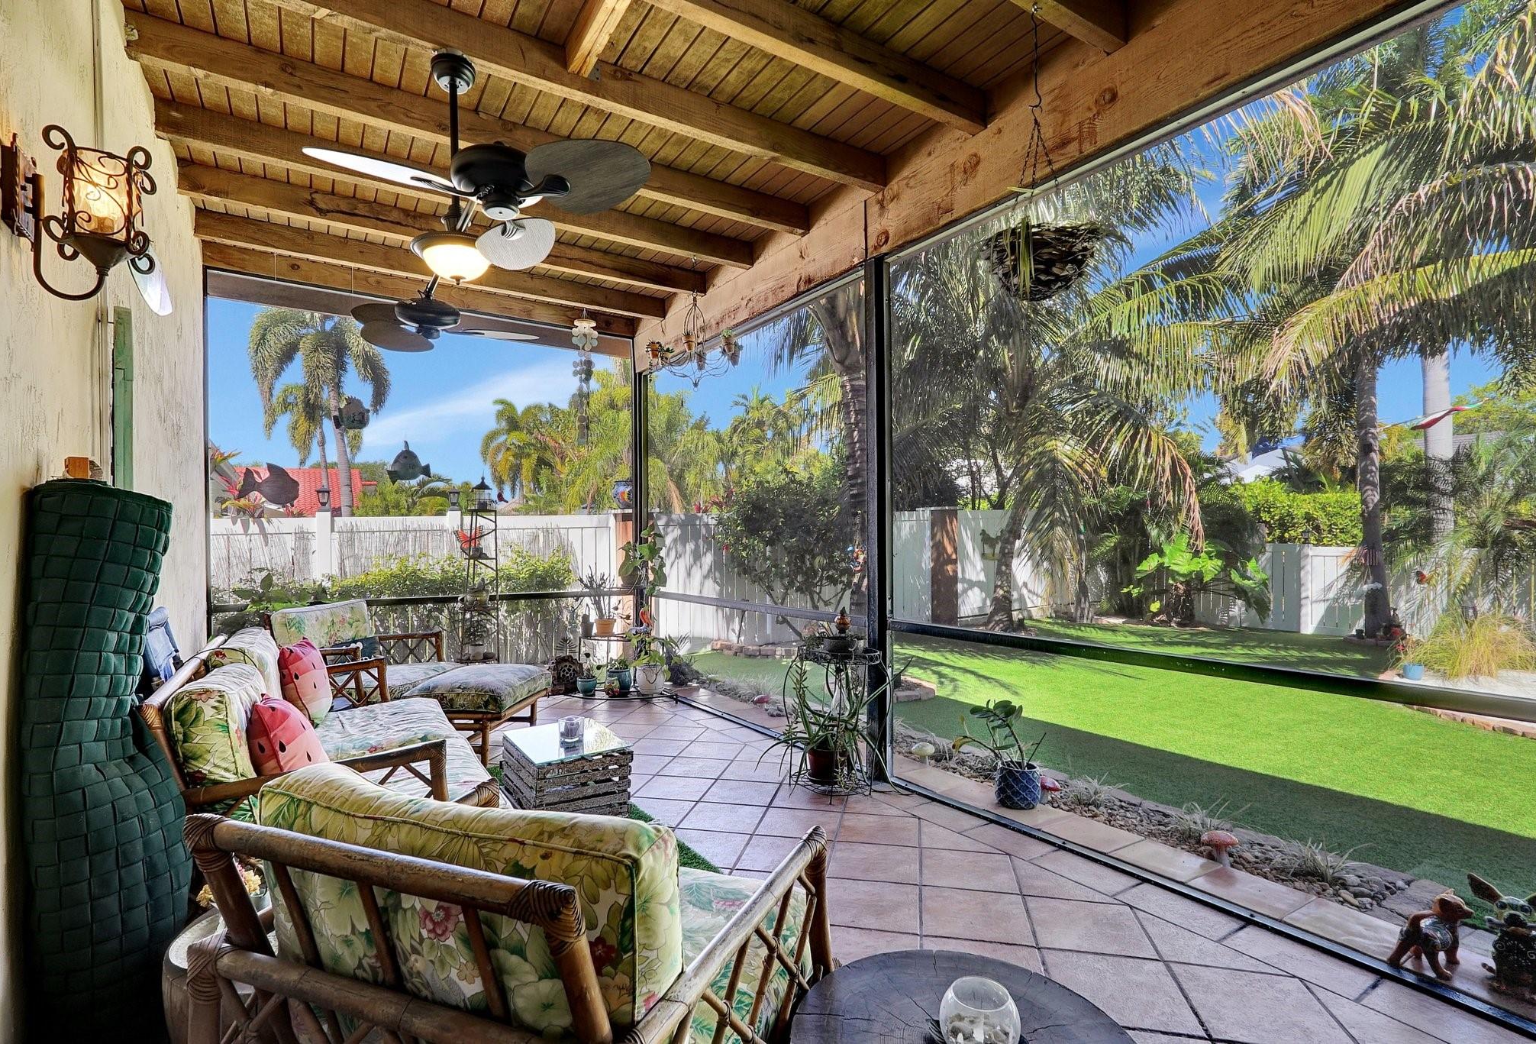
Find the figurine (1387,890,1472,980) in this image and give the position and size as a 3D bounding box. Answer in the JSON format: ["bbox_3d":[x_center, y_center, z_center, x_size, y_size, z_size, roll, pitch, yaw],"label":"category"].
[{"bbox_3d":[1.944,1.183,2.039,0.190,0.225,0.120,-2,-3,37],"label":"figurine"}]

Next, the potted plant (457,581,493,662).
[{"bbox_3d":[-1.961,0.666,4.650,0.220,0.520,0.220,0,-3,0],"label":"potted plant"}]

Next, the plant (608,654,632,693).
[{"bbox_3d":[-1.063,1.090,4.980,0.170,0.260,0.170,0,-3,0],"label":"plant"}]

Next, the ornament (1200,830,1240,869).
[{"bbox_3d":[1.772,1.258,2.696,0.120,0.135,0.120,1,-3,-34],"label":"ornament"}]

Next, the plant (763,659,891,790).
[{"bbox_3d":[0.310,1.045,3.580,0.630,0.620,0.540,0,-2,0],"label":"plant"}]

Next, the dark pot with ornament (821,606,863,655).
[{"bbox_3d":[0.362,0.532,3.400,0.200,0.225,0.200,0,-2,0],"label":"dark pot with ornament"}]

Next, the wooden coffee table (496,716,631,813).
[{"bbox_3d":[-0.957,1.200,3.285,0.450,0.325,0.630,1,-3,-34],"label":"wooden coffee table"}]

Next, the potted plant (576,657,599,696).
[{"bbox_3d":[-1.268,1.087,4.890,0.155,0.275,0.155,0,-3,0],"label":"potted plant"}]

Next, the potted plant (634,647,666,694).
[{"bbox_3d":[-1.001,1.250,5.837,0.270,0.370,0.270,0,-2,0],"label":"potted plant"}]

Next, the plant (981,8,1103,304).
[{"bbox_3d":[0.939,-1.272,2.407,0.400,1.045,0.410,1,-3,-34],"label":"plant"}]

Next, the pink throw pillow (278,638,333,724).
[{"bbox_3d":[-2.185,0.750,3.315,0.160,0.385,0.390,-18,6,-25],"label":"pink throw pillow"}]

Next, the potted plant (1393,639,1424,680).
[{"bbox_3d":[5.623,1.206,6.100,0.250,0.355,0.250,0,-3,0],"label":"potted plant"}]

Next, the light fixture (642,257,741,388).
[{"bbox_3d":[-0.436,-1.158,4.030,0.500,0.720,0.500,2,-3,-34],"label":"light fixture"}]

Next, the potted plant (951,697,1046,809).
[{"bbox_3d":[1.129,1.113,3.388,0.430,0.500,0.370,-1,-2,14],"label":"potted plant"}]

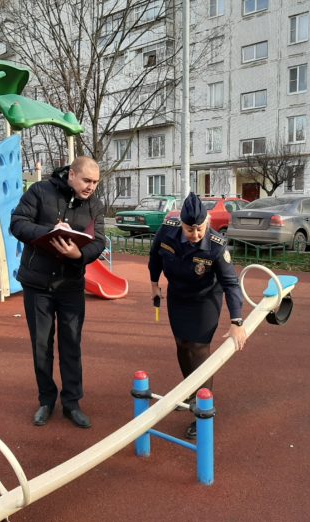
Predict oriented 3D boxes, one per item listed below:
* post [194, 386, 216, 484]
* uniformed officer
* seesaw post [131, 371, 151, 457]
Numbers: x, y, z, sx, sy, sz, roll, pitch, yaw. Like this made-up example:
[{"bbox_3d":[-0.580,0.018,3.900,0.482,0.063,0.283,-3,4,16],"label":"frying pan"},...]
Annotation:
[{"bbox_3d":[0.259,0.922,2.740,0.105,0.510,0.105,0,6,0],"label":"post"},{"bbox_3d":[0.275,0.319,3.474,0.640,1.540,0.600,0,6,-3],"label":"uniformed officer"},{"bbox_3d":[-0.079,0.887,3.040,0.105,0.500,0.105,0,6,0],"label":"seesaw post"}]

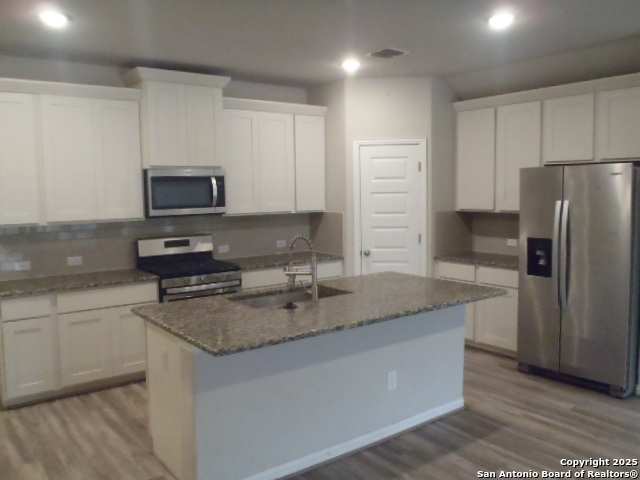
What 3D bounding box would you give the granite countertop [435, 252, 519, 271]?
[{"bbox_3d":[1.783,0.217,5.296,0.641,0.038,1.020,-5,6,-36],"label":"granite countertop"}]

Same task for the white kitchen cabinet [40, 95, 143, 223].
[{"bbox_3d":[-1.999,-0.691,4.515,0.790,1.045,0.335,-5,6,-36],"label":"white kitchen cabinet"}]

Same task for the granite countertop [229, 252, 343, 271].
[{"bbox_3d":[-0.437,0.222,5.555,1.254,0.038,0.645,-5,6,-36],"label":"granite countertop"}]

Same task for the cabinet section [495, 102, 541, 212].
[{"bbox_3d":[2.048,-0.795,5.124,0.325,1.045,0.485,-5,6,-36],"label":"cabinet section"}]

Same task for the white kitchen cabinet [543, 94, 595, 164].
[{"bbox_3d":[2.300,-0.975,4.630,0.335,0.590,0.480,-5,7,-36],"label":"white kitchen cabinet"}]

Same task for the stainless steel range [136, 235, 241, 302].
[{"bbox_3d":[-1.214,0.575,4.897,0.757,1.178,0.680,-5,7,-36],"label":"stainless steel range"}]

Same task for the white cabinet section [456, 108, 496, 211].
[{"bbox_3d":[1.762,-0.826,5.516,0.325,1.045,0.480,-5,6,-36],"label":"white cabinet section"}]

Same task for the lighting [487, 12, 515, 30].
[{"bbox_3d":[1.246,-1.506,3.565,0.180,0.035,0.180,-5,7,-36],"label":"lighting"}]

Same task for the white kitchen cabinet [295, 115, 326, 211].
[{"bbox_3d":[-0.205,-0.835,5.777,0.400,1.038,0.340,-5,7,-36],"label":"white kitchen cabinet"}]

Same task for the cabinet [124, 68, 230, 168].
[{"bbox_3d":[-1.336,-1.104,4.908,0.883,0.840,0.440,-5,6,-36],"label":"cabinet"}]

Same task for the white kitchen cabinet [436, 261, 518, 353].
[{"bbox_3d":[1.793,0.648,5.345,0.623,0.828,1.010,-5,6,-36],"label":"white kitchen cabinet"}]

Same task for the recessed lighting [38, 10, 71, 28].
[{"bbox_3d":[-1.748,-1.447,3.404,0.185,0.025,0.185,-5,6,-36],"label":"recessed lighting"}]

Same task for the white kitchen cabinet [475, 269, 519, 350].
[{"bbox_3d":[1.918,0.636,5.088,0.625,0.810,0.500,-5,7,-36],"label":"white kitchen cabinet"}]

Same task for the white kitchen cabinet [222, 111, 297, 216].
[{"bbox_3d":[-0.706,-0.793,5.410,0.845,1.038,0.340,-5,7,-36],"label":"white kitchen cabinet"}]

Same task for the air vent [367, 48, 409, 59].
[{"bbox_3d":[0.578,-1.588,4.421,0.285,0.020,0.285,-5,6,-36],"label":"air vent"}]

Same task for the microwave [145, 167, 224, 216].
[{"bbox_3d":[-1.320,-0.456,4.933,0.753,0.422,0.420,-5,7,-36],"label":"microwave"}]

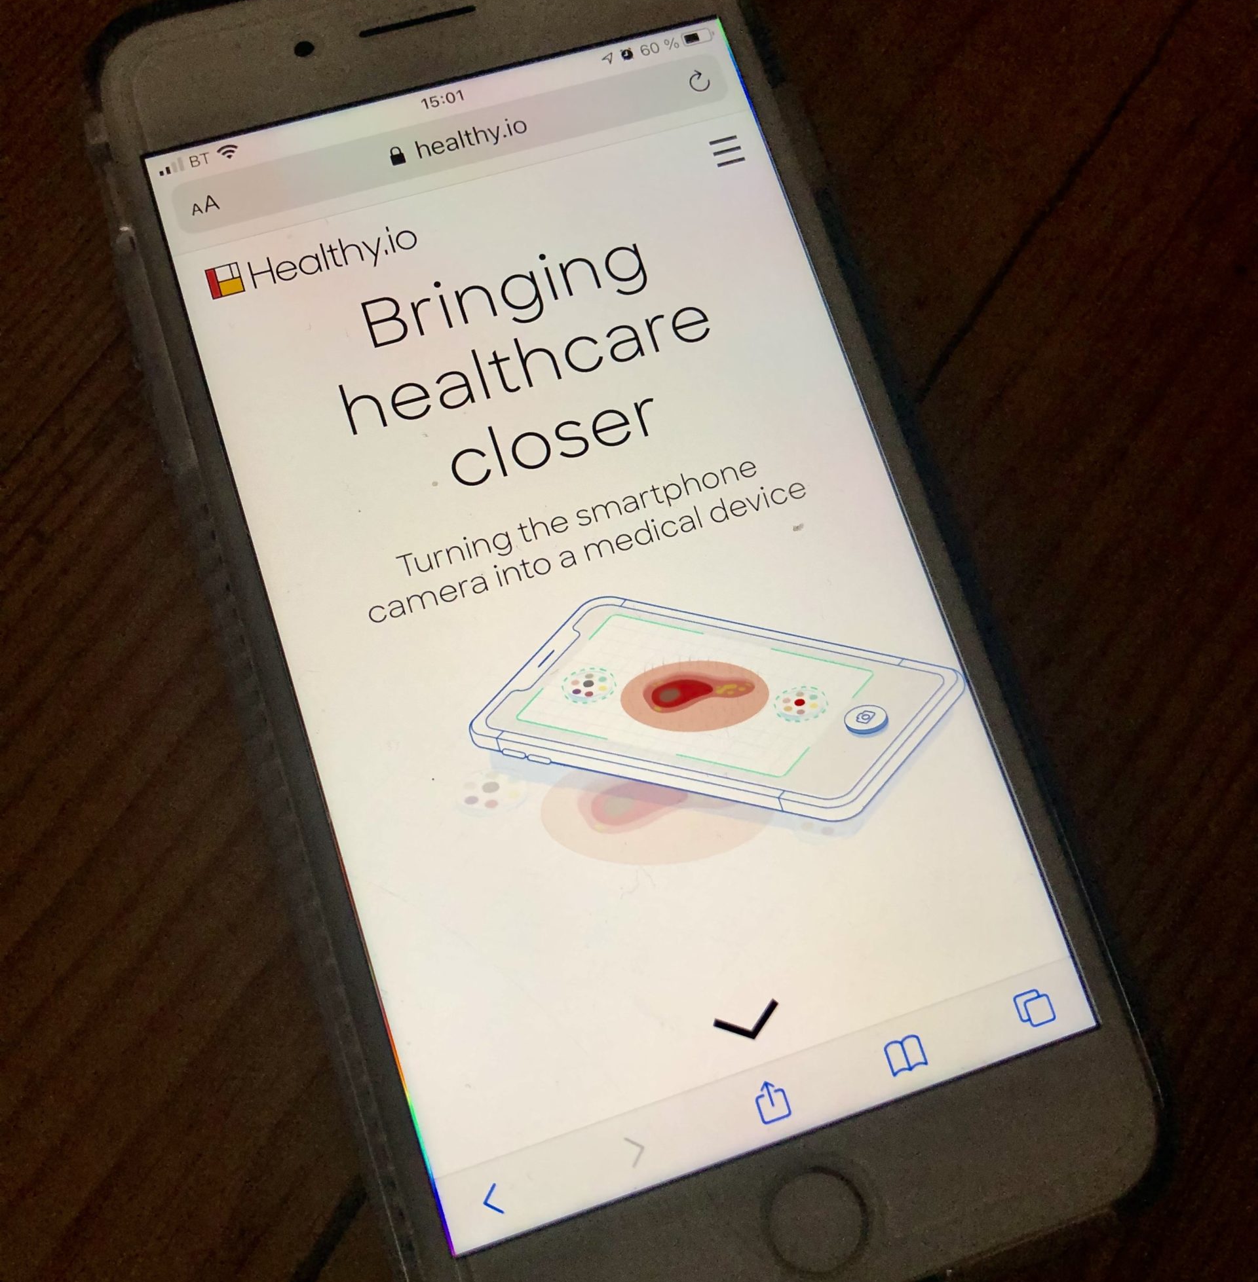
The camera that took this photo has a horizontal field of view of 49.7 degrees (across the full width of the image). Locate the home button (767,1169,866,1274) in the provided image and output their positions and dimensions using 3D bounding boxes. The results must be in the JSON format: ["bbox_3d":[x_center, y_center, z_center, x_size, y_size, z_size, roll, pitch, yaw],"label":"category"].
[{"bbox_3d":[0.018,0.057,0.134,0.010,0.001,0.010,1,78,-4],"label":"home button"}]

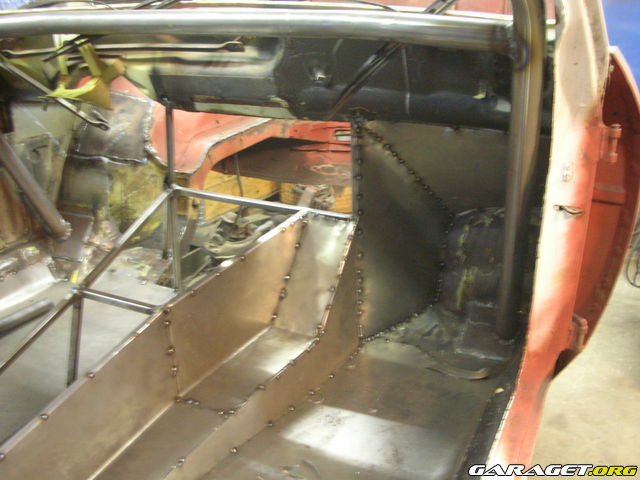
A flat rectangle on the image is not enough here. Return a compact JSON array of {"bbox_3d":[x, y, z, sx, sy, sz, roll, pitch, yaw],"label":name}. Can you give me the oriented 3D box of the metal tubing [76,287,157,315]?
[{"bbox_3d":[-0.397,0.119,1.260,0.187,0.017,0.017,10,16,21],"label":"metal tubing"}]

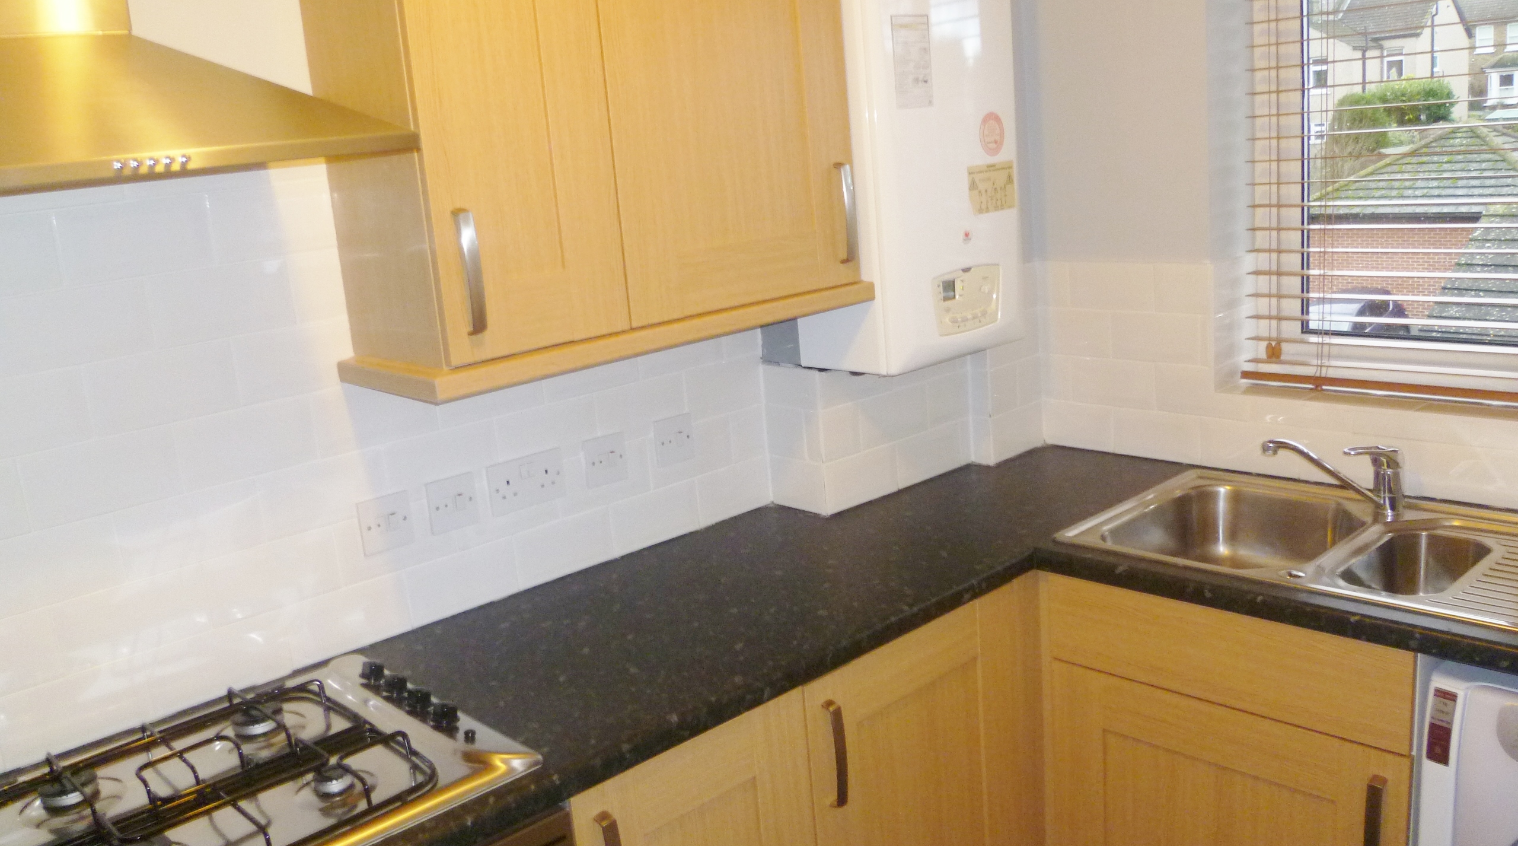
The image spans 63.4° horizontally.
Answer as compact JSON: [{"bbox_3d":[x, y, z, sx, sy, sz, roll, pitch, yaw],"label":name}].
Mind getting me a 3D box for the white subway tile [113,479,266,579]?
[{"bbox_3d":[-0.788,0.145,1.705,0.200,0.100,0.009,-16,17,-40],"label":"white subway tile"}]

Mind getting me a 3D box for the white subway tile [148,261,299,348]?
[{"bbox_3d":[-0.755,-0.172,1.734,0.200,0.100,0.009,-16,17,-40],"label":"white subway tile"}]

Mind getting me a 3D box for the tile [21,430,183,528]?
[{"bbox_3d":[-0.883,0.071,1.653,0.200,0.100,0.009,-16,17,-40],"label":"tile"}]

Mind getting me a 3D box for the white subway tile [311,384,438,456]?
[{"bbox_3d":[-0.584,-0.015,1.873,0.200,0.100,0.009,-16,17,-40],"label":"white subway tile"}]

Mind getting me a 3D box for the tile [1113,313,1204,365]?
[{"bbox_3d":[0.793,-0.169,2.453,0.009,0.100,0.198,-16,17,-39],"label":"tile"}]

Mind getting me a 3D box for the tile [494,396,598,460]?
[{"bbox_3d":[-0.361,0.020,2.113,0.198,0.100,0.009,-16,17,-39],"label":"tile"}]

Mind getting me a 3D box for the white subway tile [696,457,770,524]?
[{"bbox_3d":[-0.050,0.133,2.445,0.189,0.096,0.009,-16,17,-40],"label":"white subway tile"}]

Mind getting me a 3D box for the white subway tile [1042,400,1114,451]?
[{"bbox_3d":[0.700,0.007,2.692,0.009,0.096,0.179,-16,17,-40],"label":"white subway tile"}]

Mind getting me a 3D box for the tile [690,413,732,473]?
[{"bbox_3d":[-0.128,0.054,2.307,0.200,0.100,0.009,-16,17,-40],"label":"tile"}]

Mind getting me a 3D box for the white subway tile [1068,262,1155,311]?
[{"bbox_3d":[0.735,-0.284,2.554,0.009,0.097,0.198,-16,17,-40],"label":"white subway tile"}]

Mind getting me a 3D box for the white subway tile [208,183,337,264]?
[{"bbox_3d":[-0.688,-0.290,1.779,0.198,0.100,0.009,-16,17,-39],"label":"white subway tile"}]

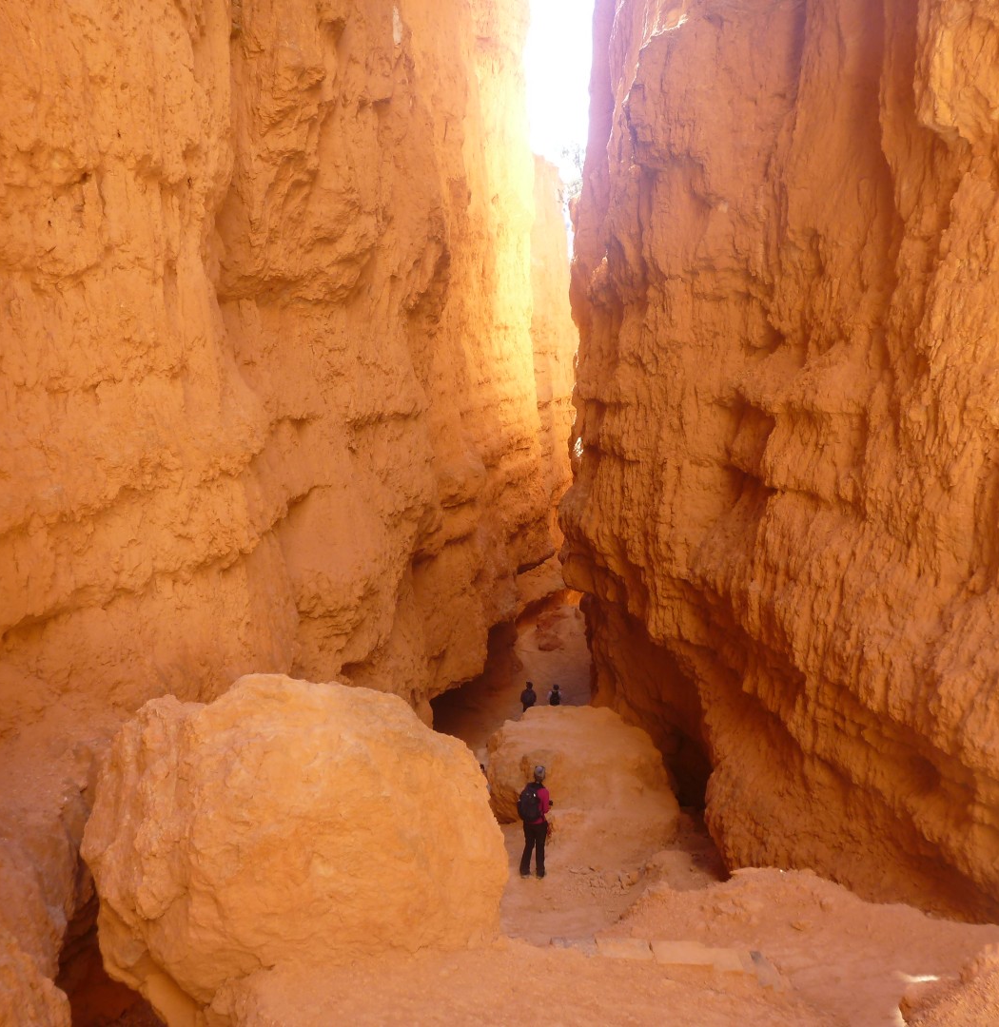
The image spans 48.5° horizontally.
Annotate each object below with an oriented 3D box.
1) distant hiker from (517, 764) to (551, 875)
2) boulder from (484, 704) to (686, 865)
[{"bbox_3d":[0.524,4.510,16.208,0.500,1.700,0.480,4,8,27],"label":"distant hiker"},{"bbox_3d":[1.445,4.582,19.302,3.300,2.200,3.500,0,7,0],"label":"boulder"}]

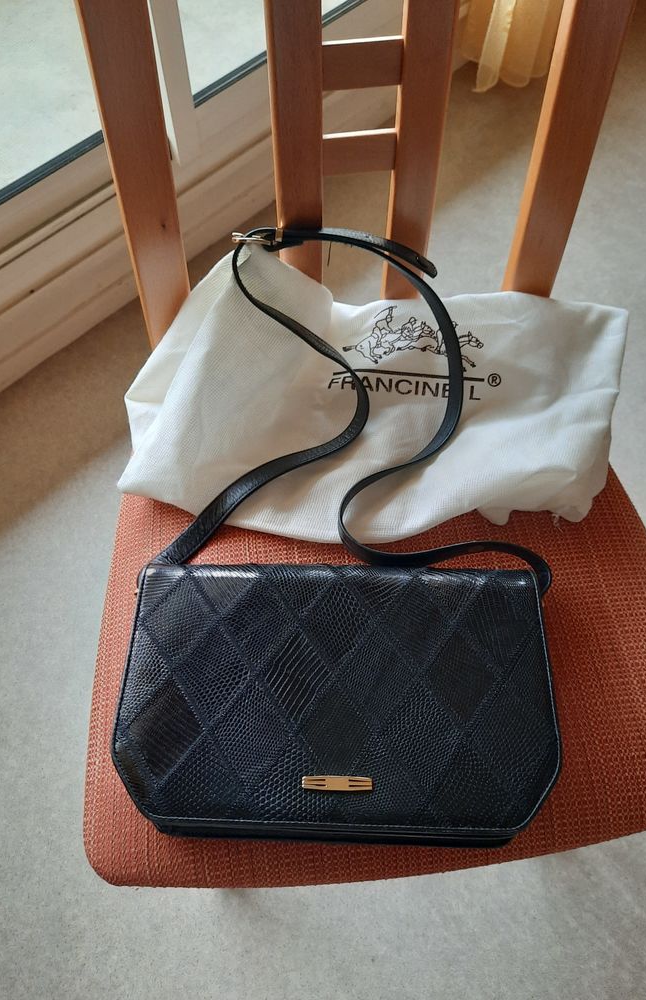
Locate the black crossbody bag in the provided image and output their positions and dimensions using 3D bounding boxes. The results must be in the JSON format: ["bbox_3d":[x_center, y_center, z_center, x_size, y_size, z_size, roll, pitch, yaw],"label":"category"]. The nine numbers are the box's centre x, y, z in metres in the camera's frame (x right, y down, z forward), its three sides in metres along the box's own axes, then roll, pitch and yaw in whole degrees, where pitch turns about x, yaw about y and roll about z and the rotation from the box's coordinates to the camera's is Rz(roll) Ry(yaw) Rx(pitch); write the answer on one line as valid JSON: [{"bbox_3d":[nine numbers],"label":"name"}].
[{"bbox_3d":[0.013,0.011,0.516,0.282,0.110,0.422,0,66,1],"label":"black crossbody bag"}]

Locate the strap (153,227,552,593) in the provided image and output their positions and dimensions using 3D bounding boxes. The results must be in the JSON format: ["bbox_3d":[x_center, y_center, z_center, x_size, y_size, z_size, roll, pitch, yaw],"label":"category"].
[{"bbox_3d":[0.025,-0.062,0.550,0.271,0.069,0.277,0,77,1],"label":"strap"}]

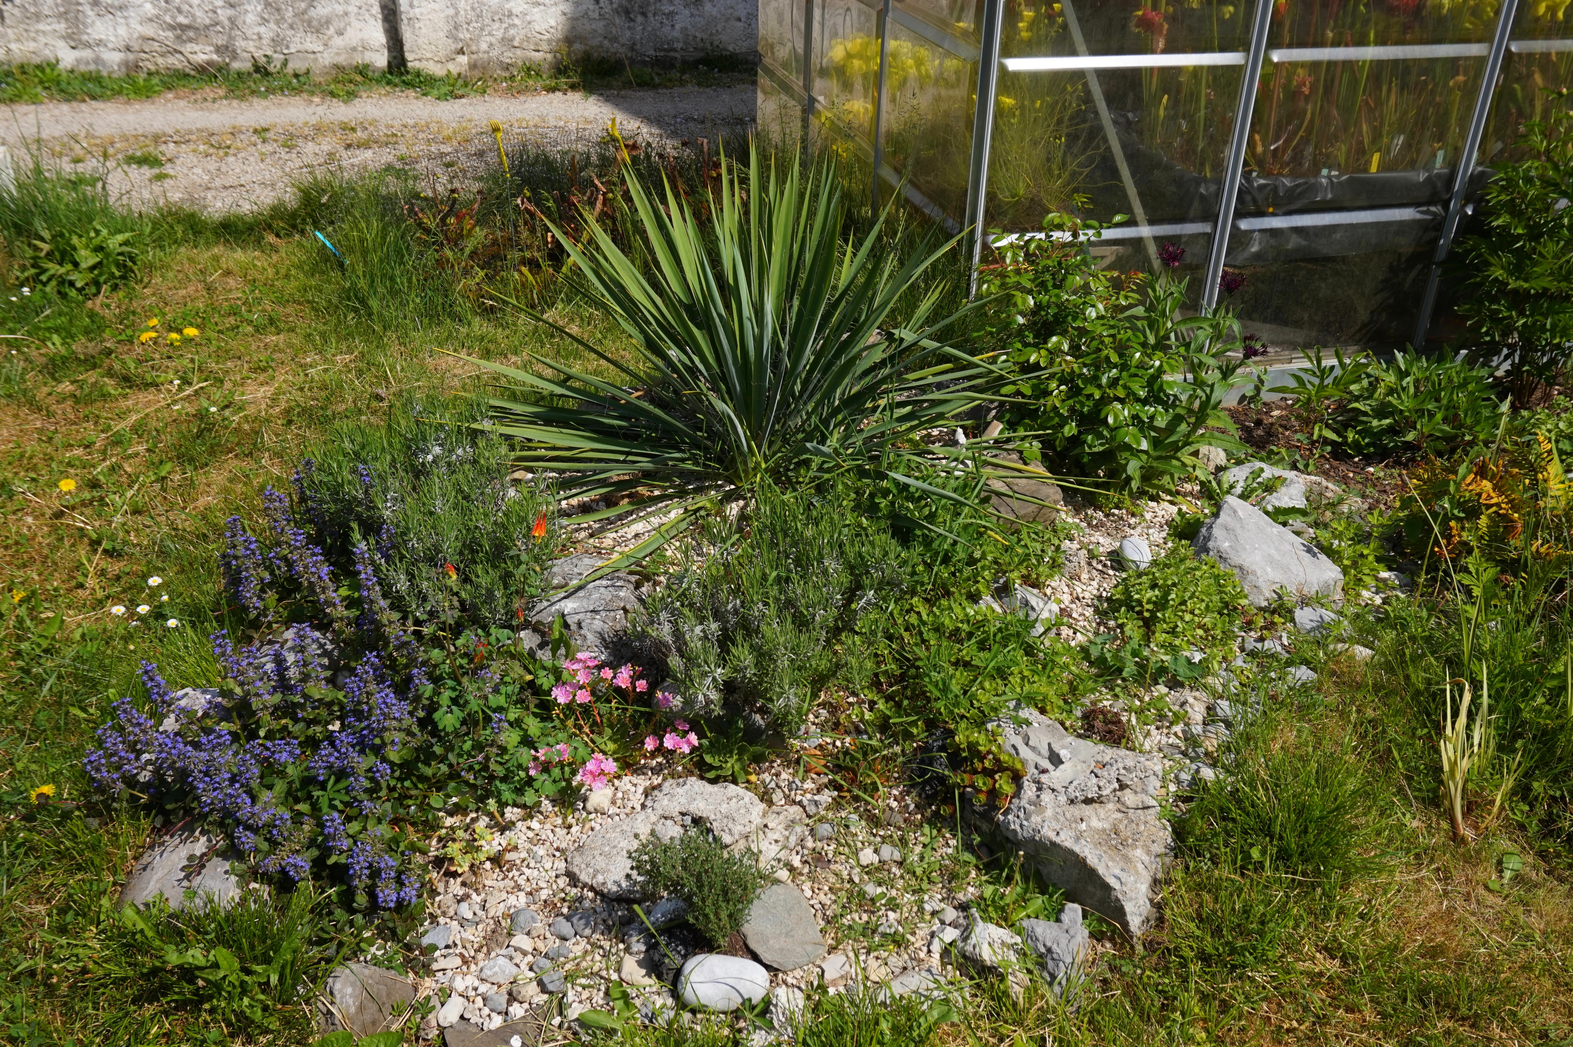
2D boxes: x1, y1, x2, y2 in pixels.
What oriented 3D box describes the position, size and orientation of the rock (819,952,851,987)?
[{"bbox_3d":[0.060,0.550,1.672,0.041,0.032,0.038,1,29,0],"label":"rock"}]

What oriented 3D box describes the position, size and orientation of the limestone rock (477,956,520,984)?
[{"bbox_3d":[-0.370,0.572,1.733,0.055,0.034,0.042,2,31,0],"label":"limestone rock"}]

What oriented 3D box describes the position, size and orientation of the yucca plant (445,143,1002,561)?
[{"bbox_3d":[-0.094,-0.322,2.387,1.030,0.620,0.900,2,31,0],"label":"yucca plant"}]

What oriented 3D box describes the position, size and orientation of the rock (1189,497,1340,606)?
[{"bbox_3d":[0.873,0.053,2.455,0.275,0.190,0.190,-9,30,-17],"label":"rock"}]

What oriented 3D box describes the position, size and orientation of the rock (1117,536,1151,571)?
[{"bbox_3d":[0.616,0.052,2.393,0.059,0.045,0.064,-15,34,-25],"label":"rock"}]

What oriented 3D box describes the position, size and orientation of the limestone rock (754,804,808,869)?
[{"bbox_3d":[-0.008,0.438,1.897,0.078,0.055,0.080,2,31,0],"label":"limestone rock"}]

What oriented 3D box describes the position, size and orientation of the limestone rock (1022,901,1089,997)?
[{"bbox_3d":[0.369,0.589,1.872,0.085,0.120,0.080,1,30,0],"label":"limestone rock"}]

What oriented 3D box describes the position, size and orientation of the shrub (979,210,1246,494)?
[{"bbox_3d":[0.664,-0.352,2.808,0.510,0.560,0.450,1,29,0],"label":"shrub"}]

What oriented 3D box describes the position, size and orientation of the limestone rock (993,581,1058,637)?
[{"bbox_3d":[0.394,0.141,2.238,0.110,0.085,0.085,-9,30,-17],"label":"limestone rock"}]

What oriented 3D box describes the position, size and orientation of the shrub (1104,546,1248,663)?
[{"bbox_3d":[0.694,0.143,2.444,0.250,0.150,0.240,1,30,0],"label":"shrub"}]

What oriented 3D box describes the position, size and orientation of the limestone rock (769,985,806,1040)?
[{"bbox_3d":[0.002,0.583,1.612,0.047,0.050,0.052,1,29,0],"label":"limestone rock"}]

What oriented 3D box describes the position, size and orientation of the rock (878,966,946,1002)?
[{"bbox_3d":[0.160,0.589,1.732,0.085,0.031,0.053,-6,31,-13],"label":"rock"}]

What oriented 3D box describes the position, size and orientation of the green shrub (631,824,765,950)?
[{"bbox_3d":[-0.112,0.466,1.735,0.175,0.125,0.155,1,29,0],"label":"green shrub"}]

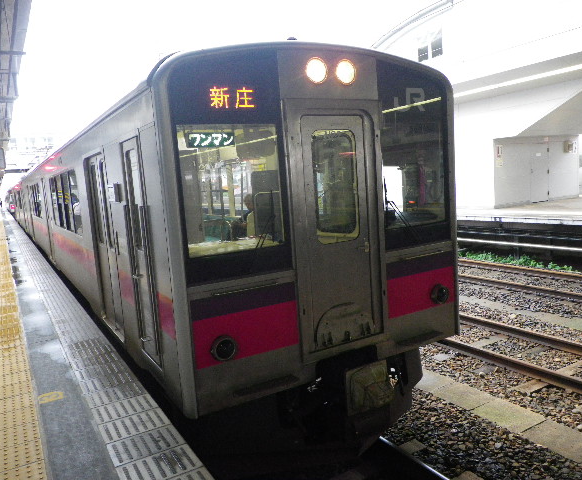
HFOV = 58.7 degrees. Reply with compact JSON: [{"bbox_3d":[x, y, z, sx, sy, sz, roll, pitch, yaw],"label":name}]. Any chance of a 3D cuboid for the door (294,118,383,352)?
[{"bbox_3d":[0.431,-0.082,4.380,0.741,1.950,0.080,-8,8,-29],"label":"door"}]

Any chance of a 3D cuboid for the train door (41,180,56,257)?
[{"bbox_3d":[-6.146,-0.530,13.131,0.080,2.028,1.122,-8,8,-29],"label":"train door"}]

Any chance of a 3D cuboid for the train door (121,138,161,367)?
[{"bbox_3d":[-1.320,0.110,4.648,0.080,1.980,0.664,-8,8,-29],"label":"train door"}]

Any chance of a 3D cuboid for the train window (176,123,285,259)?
[{"bbox_3d":[-0.431,-0.392,3.864,0.795,0.946,0.070,-8,8,-29],"label":"train window"}]

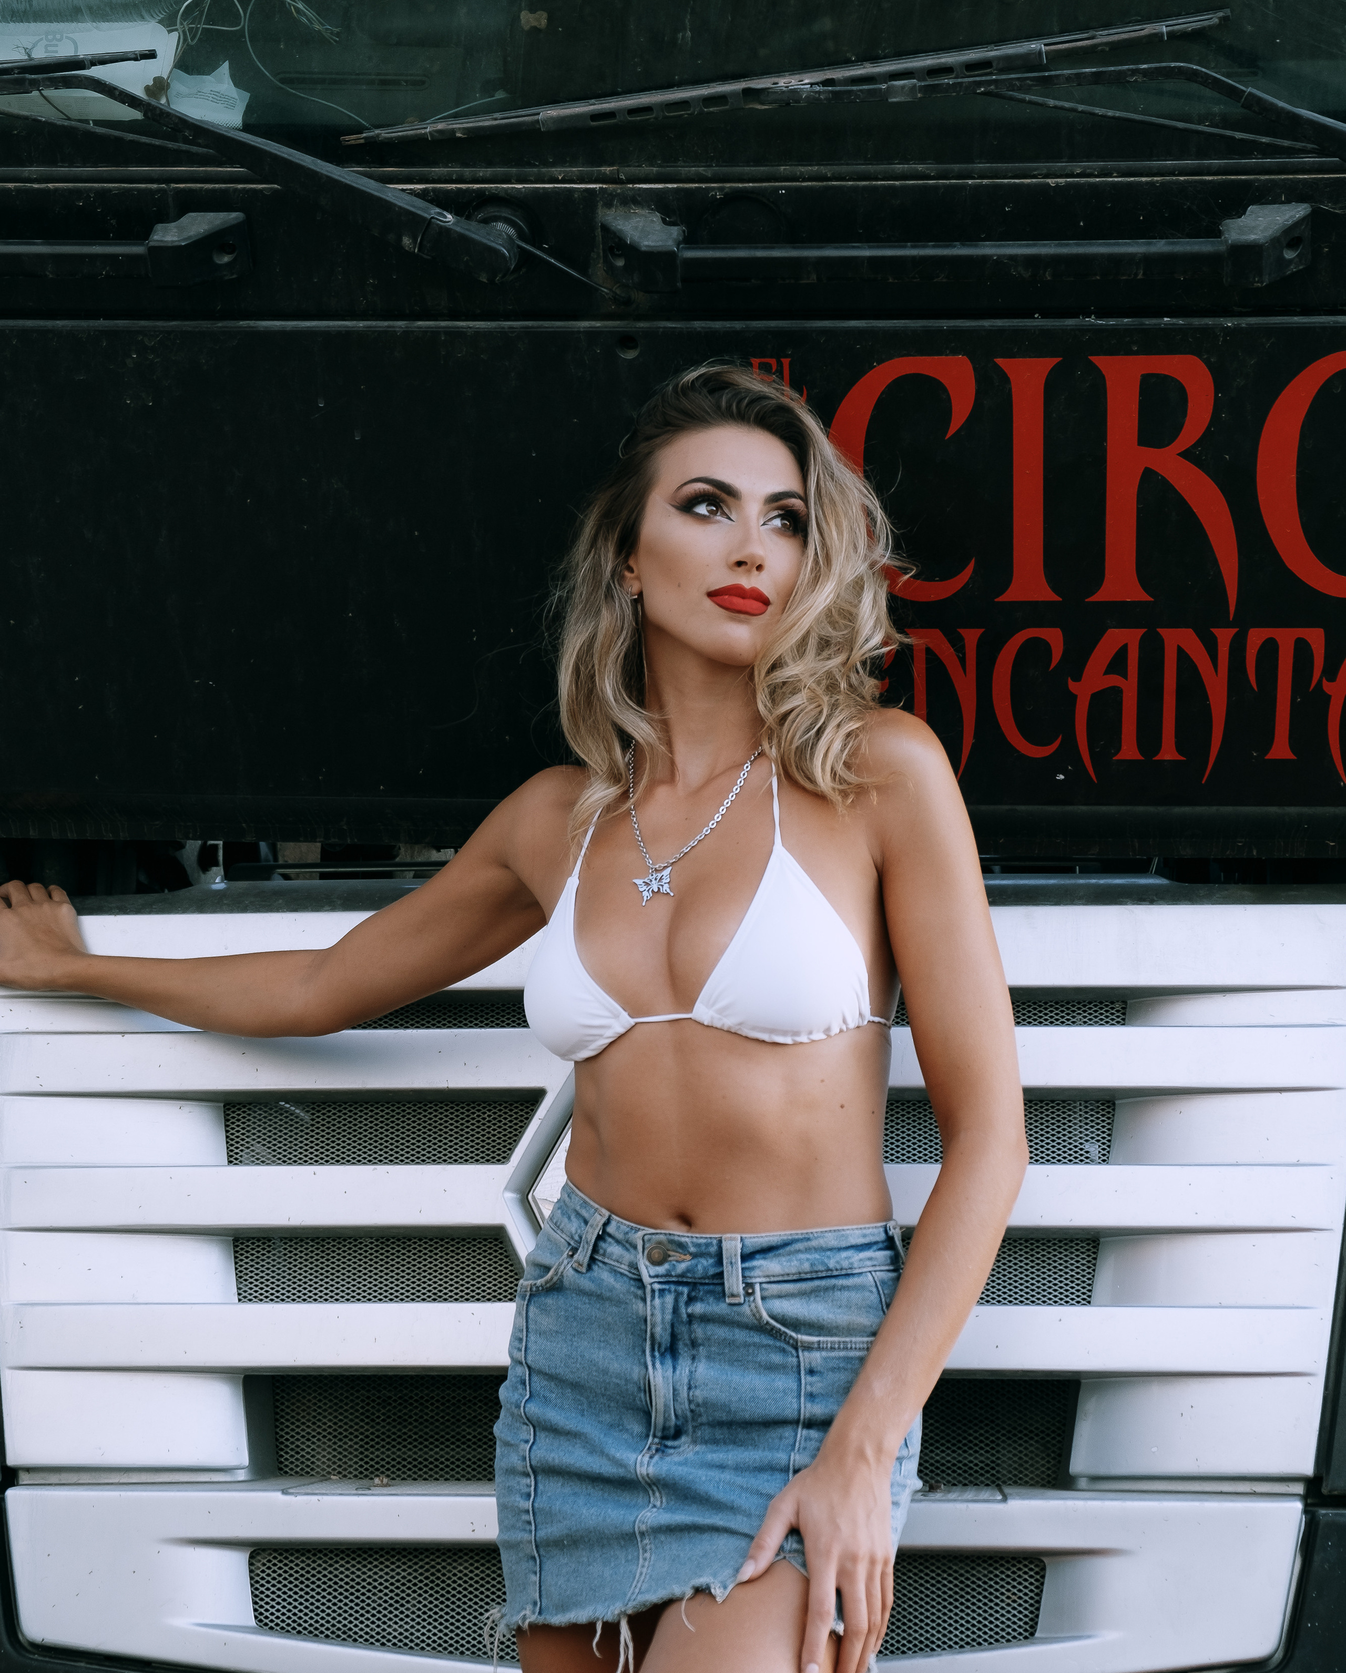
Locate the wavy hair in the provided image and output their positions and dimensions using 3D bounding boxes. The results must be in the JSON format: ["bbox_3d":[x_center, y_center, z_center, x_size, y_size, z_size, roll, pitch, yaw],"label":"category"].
[{"bbox_3d":[0.045,-0.180,2.420,0.270,0.370,0.250,-1,2,-25],"label":"wavy hair"}]

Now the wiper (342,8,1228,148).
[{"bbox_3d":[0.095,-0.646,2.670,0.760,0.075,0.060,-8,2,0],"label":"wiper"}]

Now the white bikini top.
[{"bbox_3d":[0.025,0.055,2.410,0.290,0.240,0.200,1,2,26],"label":"white bikini top"}]

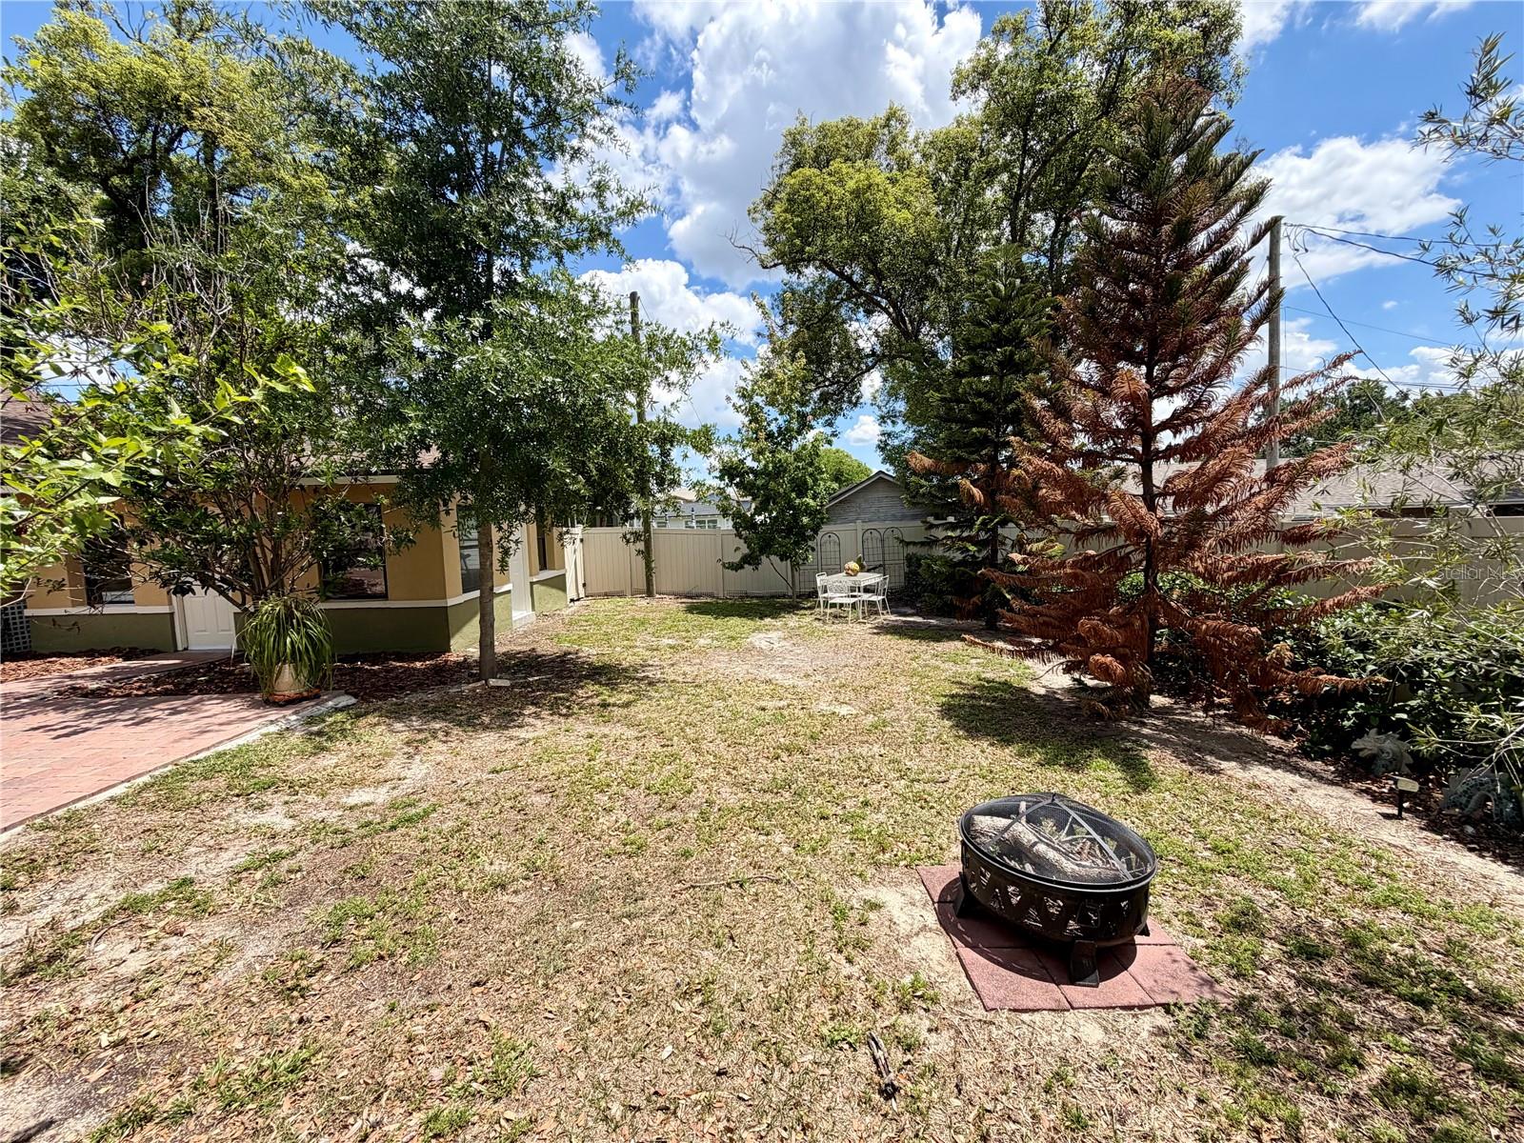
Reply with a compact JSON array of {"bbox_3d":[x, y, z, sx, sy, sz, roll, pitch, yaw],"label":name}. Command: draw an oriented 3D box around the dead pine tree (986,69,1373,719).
[{"bbox_3d":[3.530,-1.485,5.457,3.200,5.520,3.100,-2,5,0],"label":"dead pine tree"}]

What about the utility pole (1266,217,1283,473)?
[{"bbox_3d":[10.697,-3.371,13.075,0.200,7.860,0.200,-2,5,0],"label":"utility pole"}]

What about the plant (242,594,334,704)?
[{"bbox_3d":[-5.273,0.864,6.780,0.840,1.120,0.840,-2,5,0],"label":"plant"}]

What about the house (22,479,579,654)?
[{"bbox_3d":[-8.113,-0.281,12.110,6.800,2.650,5.500,-1,5,2],"label":"house"}]

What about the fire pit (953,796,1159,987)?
[{"bbox_3d":[1.256,1.255,2.670,0.780,0.590,0.780,-2,5,0],"label":"fire pit"}]

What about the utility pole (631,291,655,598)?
[{"bbox_3d":[-2.905,-2.995,15.041,0.200,7.300,0.200,-2,5,0],"label":"utility pole"}]

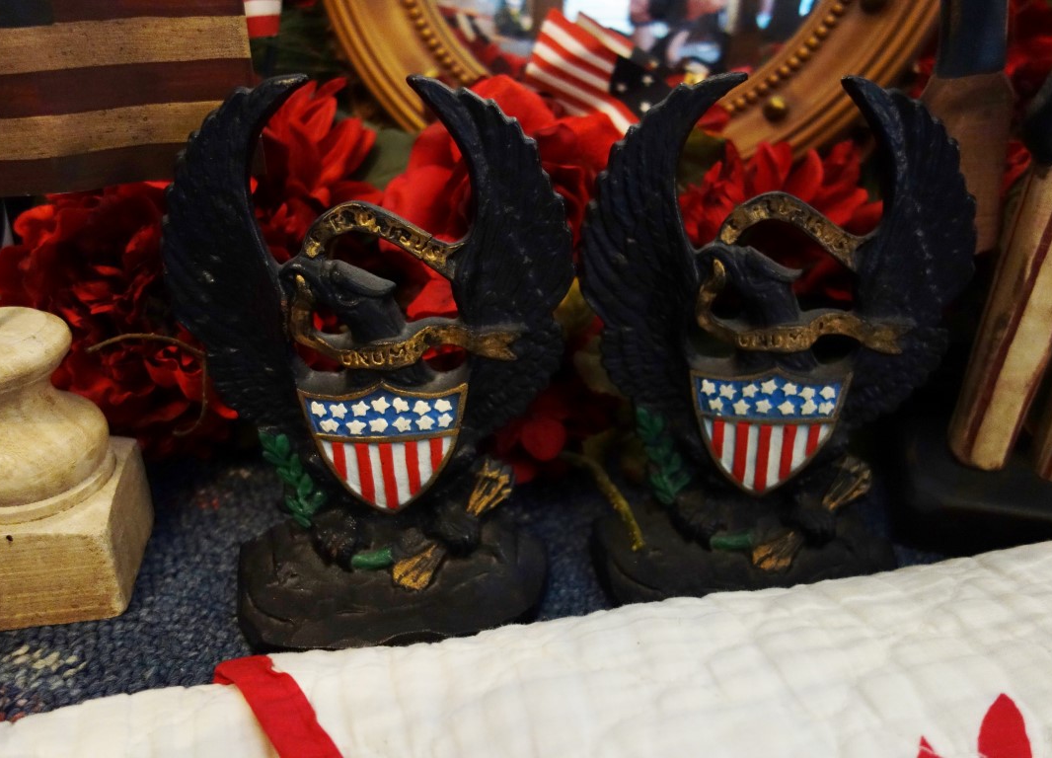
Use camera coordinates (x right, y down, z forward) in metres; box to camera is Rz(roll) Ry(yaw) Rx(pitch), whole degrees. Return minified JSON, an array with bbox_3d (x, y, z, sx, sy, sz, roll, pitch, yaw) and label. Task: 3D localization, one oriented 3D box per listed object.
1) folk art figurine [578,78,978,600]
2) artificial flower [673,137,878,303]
[{"bbox_3d":[0.085,-0.004,0.306,0.132,0.189,0.054,0,26,-1],"label":"folk art figurine"},{"bbox_3d":[0.108,-0.065,0.375,0.094,0.083,0.070,4,26,7],"label":"artificial flower"}]

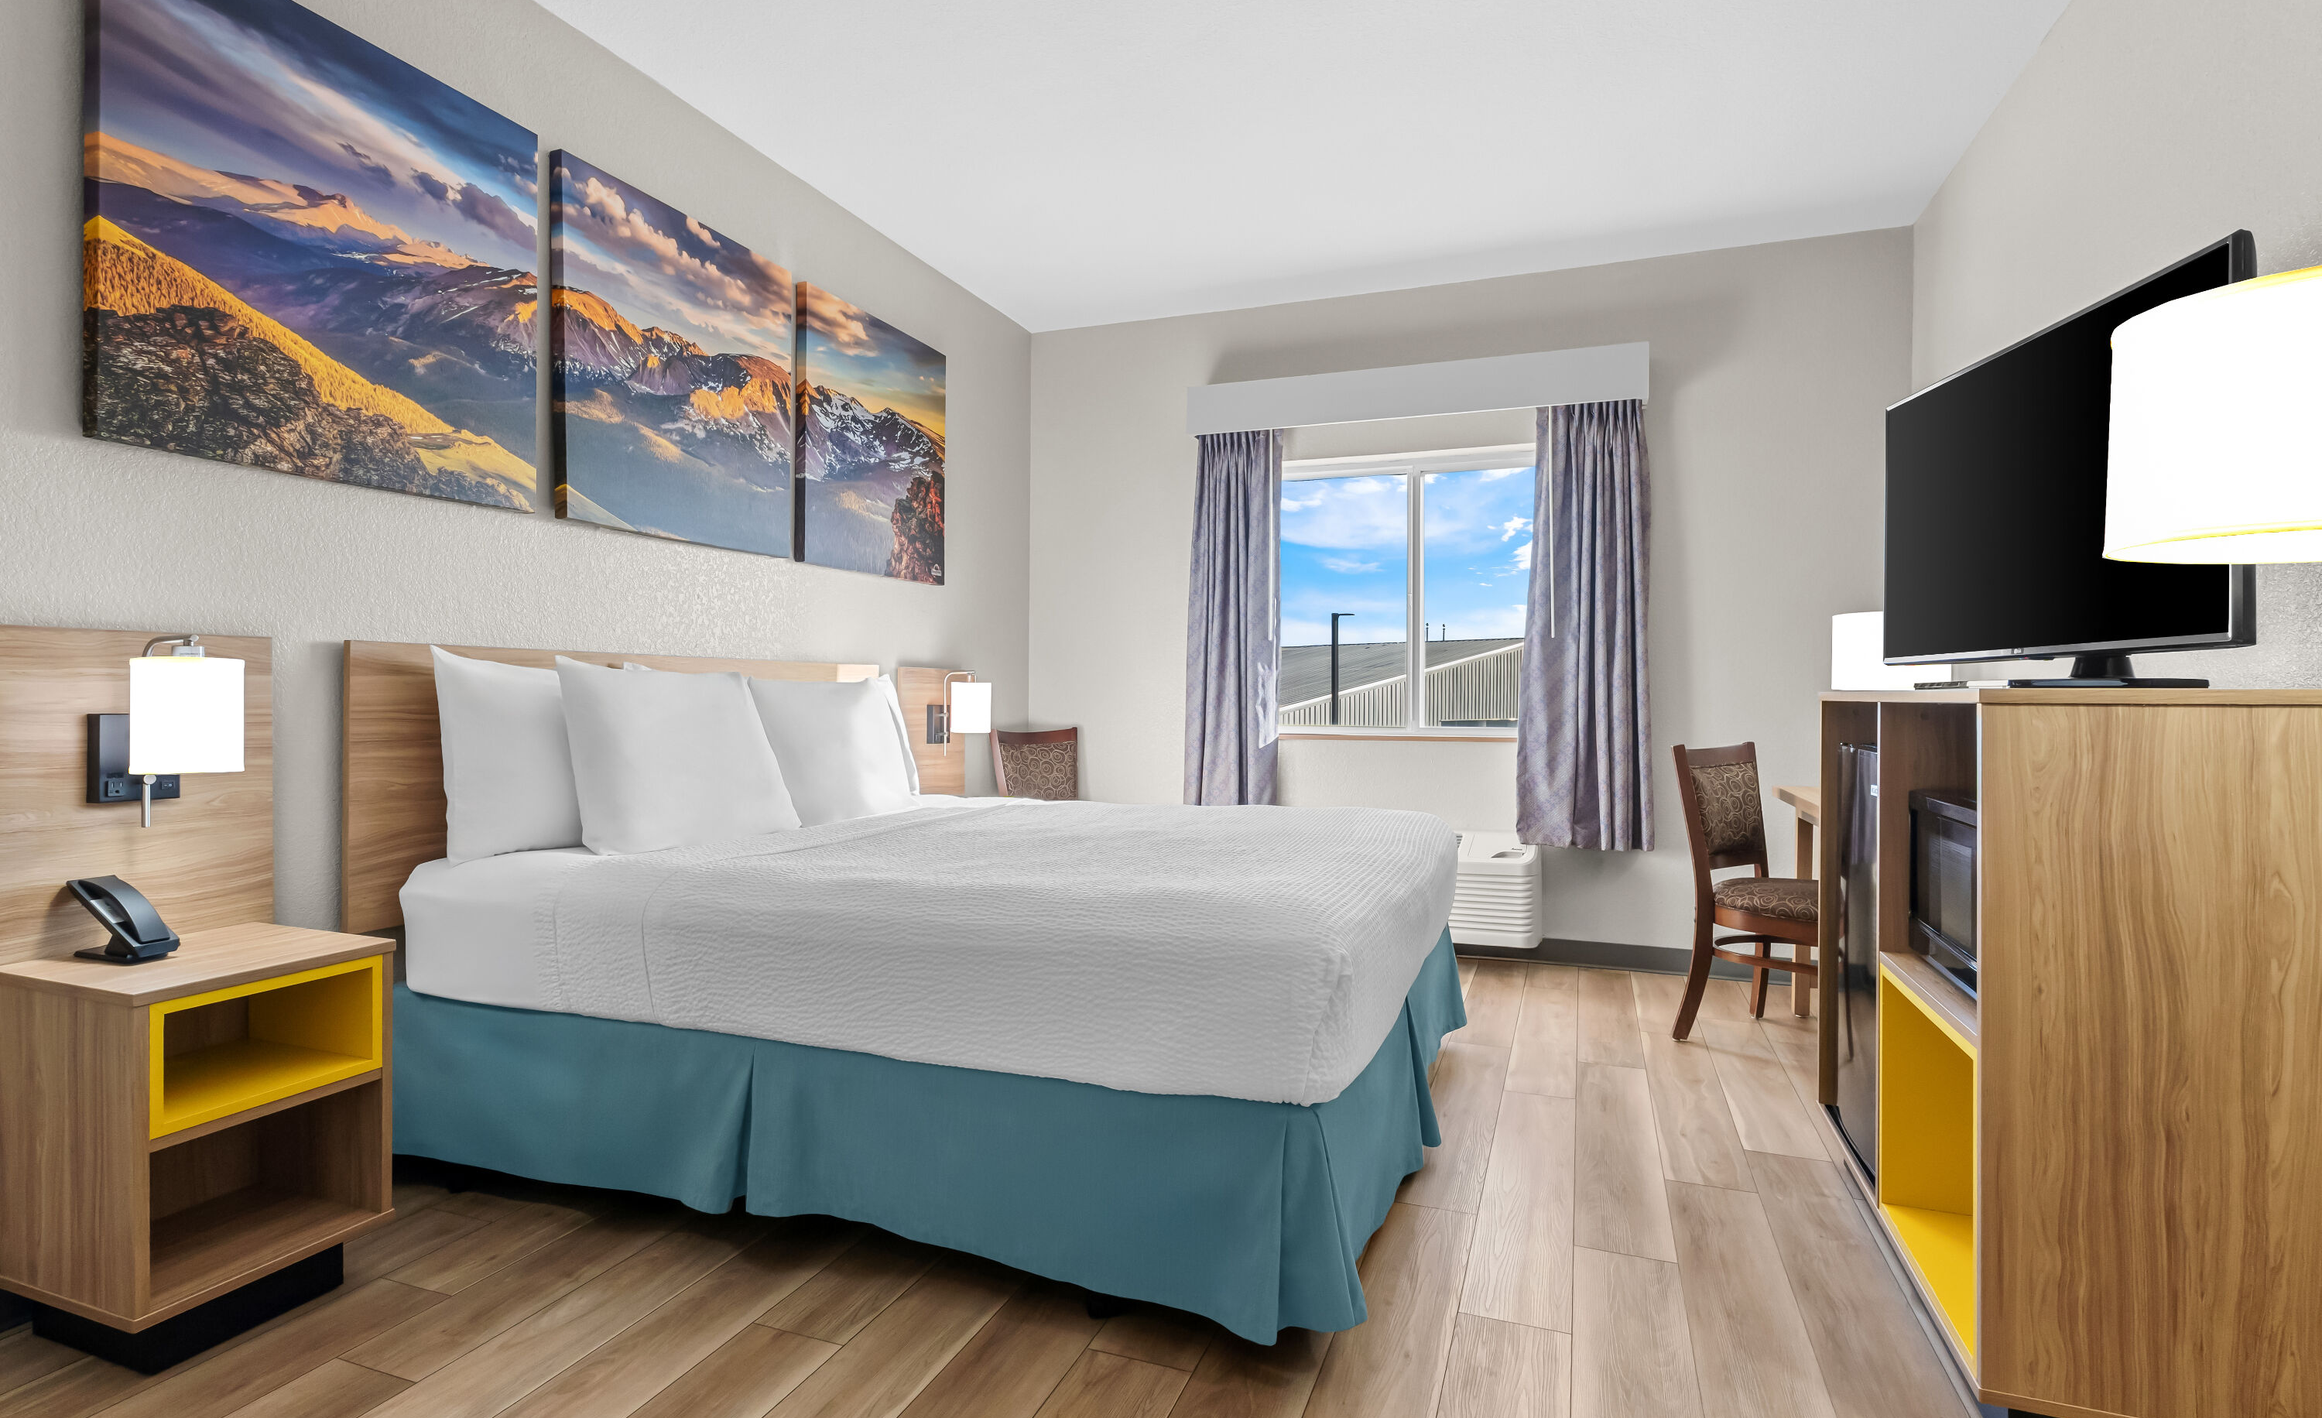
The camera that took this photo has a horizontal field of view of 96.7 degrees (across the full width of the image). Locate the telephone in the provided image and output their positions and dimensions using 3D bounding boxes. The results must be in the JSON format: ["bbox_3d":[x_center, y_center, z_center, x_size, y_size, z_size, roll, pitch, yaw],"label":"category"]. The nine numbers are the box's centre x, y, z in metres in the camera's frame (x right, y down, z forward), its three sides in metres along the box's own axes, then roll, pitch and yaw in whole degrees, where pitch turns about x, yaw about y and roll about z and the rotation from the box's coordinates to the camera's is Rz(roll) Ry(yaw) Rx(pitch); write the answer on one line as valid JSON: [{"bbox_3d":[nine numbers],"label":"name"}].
[{"bbox_3d":[-1.850,0.373,1.842,0.170,0.135,0.092,1,1,22],"label":"telephone"}]

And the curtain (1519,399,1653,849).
[{"bbox_3d":[1.691,-0.357,4.170,0.500,1.810,0.140,1,1,22],"label":"curtain"}]

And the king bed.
[{"bbox_3d":[-0.427,0.459,2.857,2.243,1.227,1.912,0,1,19],"label":"king bed"}]

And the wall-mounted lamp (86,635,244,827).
[{"bbox_3d":[-1.857,0.042,1.929,0.250,0.360,0.165,1,1,22],"label":"wall-mounted lamp"}]

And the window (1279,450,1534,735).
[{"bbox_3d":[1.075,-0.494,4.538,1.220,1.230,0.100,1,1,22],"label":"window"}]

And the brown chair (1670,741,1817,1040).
[{"bbox_3d":[2.028,0.594,3.256,0.480,0.960,0.570,0,1,-34],"label":"brown chair"}]

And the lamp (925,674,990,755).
[{"bbox_3d":[-0.848,0.023,4.406,0.250,0.350,0.165,1,1,22],"label":"lamp"}]

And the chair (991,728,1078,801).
[{"bbox_3d":[-0.393,0.570,4.430,0.470,0.960,0.560,0,1,-41],"label":"chair"}]

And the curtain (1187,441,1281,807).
[{"bbox_3d":[0.329,-0.370,4.724,0.420,1.810,0.140,1,1,22],"label":"curtain"}]

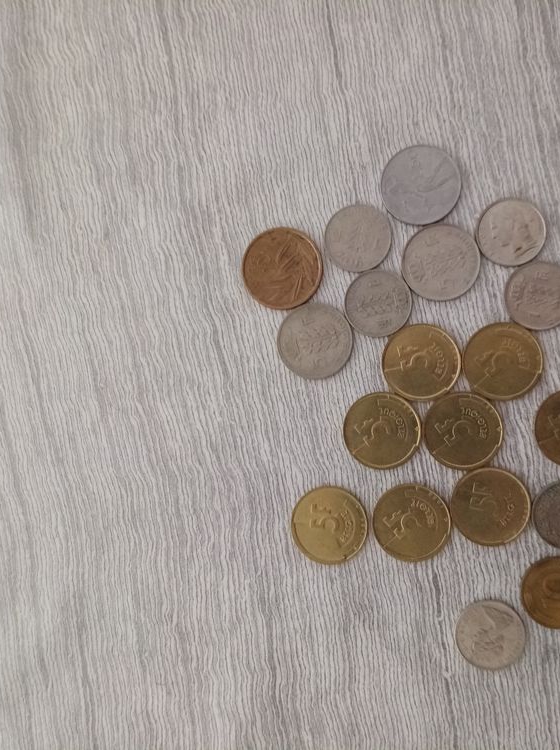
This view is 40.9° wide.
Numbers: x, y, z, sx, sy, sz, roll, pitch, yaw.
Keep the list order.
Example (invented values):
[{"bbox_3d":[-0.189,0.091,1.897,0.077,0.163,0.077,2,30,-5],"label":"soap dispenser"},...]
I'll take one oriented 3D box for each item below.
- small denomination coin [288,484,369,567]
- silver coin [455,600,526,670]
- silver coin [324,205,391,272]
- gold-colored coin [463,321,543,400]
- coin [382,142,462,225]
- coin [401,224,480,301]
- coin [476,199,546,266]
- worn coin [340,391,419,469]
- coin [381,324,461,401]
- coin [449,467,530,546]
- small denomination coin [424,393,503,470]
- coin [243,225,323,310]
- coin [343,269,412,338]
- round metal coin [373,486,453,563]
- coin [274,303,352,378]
[{"bbox_3d":[0.016,0.047,0.236,0.024,0.002,0.024,0,88,3],"label":"small denomination coin"},{"bbox_3d":[0.065,0.080,0.232,0.021,0.002,0.021,0,88,3],"label":"silver coin"},{"bbox_3d":[0.025,-0.043,0.238,0.021,0.002,0.021,0,88,3],"label":"silver coin"},{"bbox_3d":[0.070,-0.004,0.234,0.024,0.002,0.024,0,88,3],"label":"gold-colored coin"},{"bbox_3d":[0.045,-0.060,0.237,0.025,0.002,0.025,0,88,3],"label":"coin"},{"bbox_3d":[0.051,-0.036,0.237,0.024,0.002,0.024,0,88,3],"label":"coin"},{"bbox_3d":[0.072,-0.044,0.235,0.021,0.002,0.021,0,88,3],"label":"coin"},{"bbox_3d":[0.032,0.017,0.236,0.024,0.002,0.024,0,88,3],"label":"worn coin"},{"bbox_3d":[0.044,-0.004,0.236,0.024,0.002,0.024,0,88,3],"label":"coin"},{"bbox_3d":[0.065,0.041,0.233,0.024,0.002,0.024,0,88,3],"label":"coin"},{"bbox_3d":[0.057,0.017,0.234,0.024,0.002,0.024,0,88,3],"label":"small denomination coin"},{"bbox_3d":[0.001,-0.034,0.239,0.026,0.002,0.026,0,88,3],"label":"coin"},{"bbox_3d":[0.031,-0.022,0.237,0.021,0.002,0.021,0,88,3],"label":"coin"},{"bbox_3d":[0.041,0.046,0.234,0.024,0.002,0.024,0,88,3],"label":"round metal coin"},{"bbox_3d":[0.011,-0.011,0.238,0.024,0.002,0.024,0,88,3],"label":"coin"}]

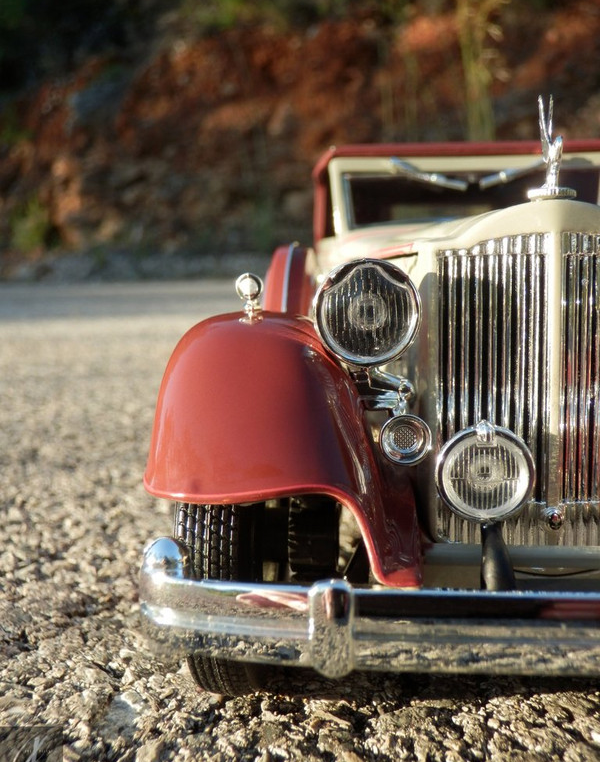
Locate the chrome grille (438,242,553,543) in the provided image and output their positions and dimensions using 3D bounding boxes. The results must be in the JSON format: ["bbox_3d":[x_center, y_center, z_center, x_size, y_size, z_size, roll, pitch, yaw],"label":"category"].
[{"bbox_3d":[0.028,0.001,0.138,0.016,0.043,0.005,0,3,8],"label":"chrome grille"}]

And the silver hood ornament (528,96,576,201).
[{"bbox_3d":[0.037,-0.034,0.142,0.007,0.015,0.009,0,7,4],"label":"silver hood ornament"}]

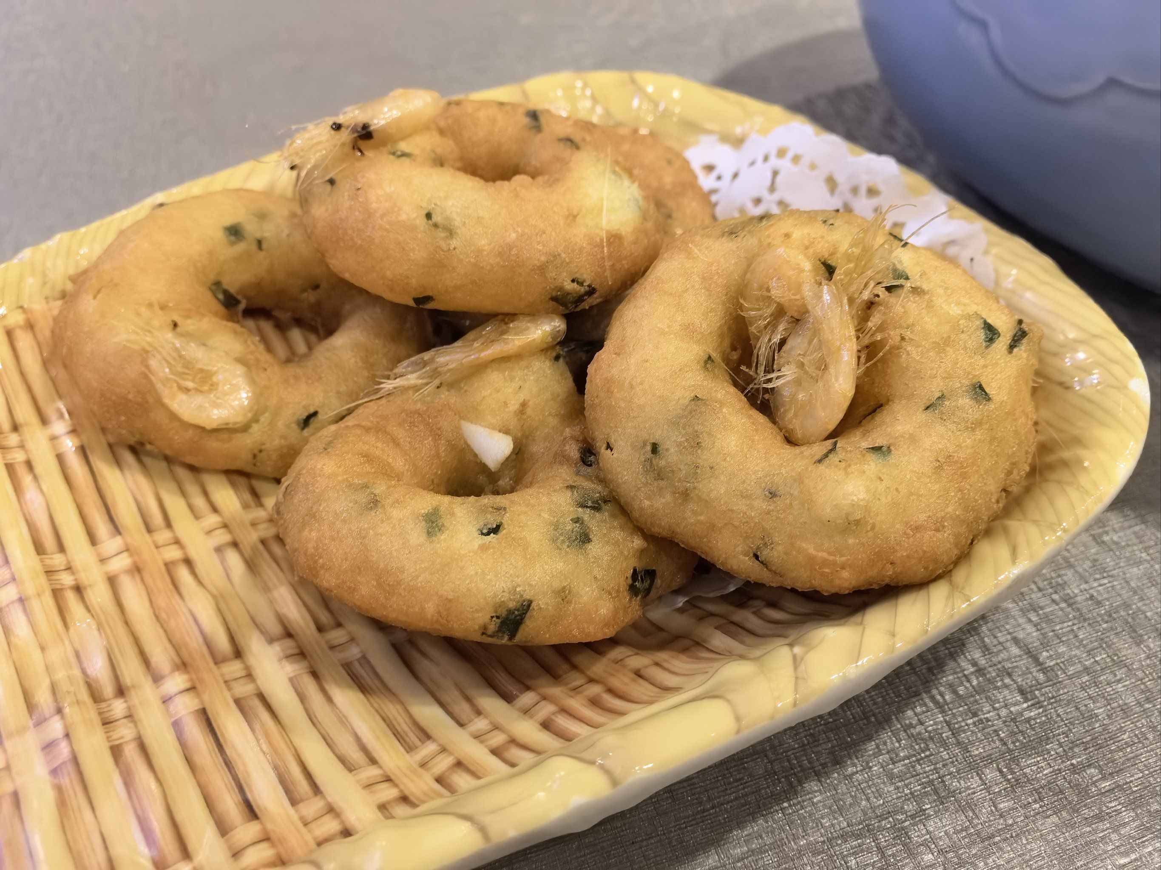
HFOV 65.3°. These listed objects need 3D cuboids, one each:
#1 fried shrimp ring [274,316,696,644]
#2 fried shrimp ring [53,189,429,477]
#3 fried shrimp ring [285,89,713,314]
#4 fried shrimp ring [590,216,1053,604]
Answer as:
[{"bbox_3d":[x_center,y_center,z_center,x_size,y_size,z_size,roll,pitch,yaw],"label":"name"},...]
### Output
[{"bbox_3d":[-0.020,0.007,0.202,0.093,0.031,0.092,0,40,0],"label":"fried shrimp ring"},{"bbox_3d":[-0.089,-0.031,0.244,0.094,0.031,0.094,5,53,-7],"label":"fried shrimp ring"},{"bbox_3d":[-0.023,-0.061,0.229,0.095,0.033,0.093,1,37,-1],"label":"fried shrimp ring"},{"bbox_3d":[0.049,-0.012,0.196,0.096,0.033,0.095,2,58,5],"label":"fried shrimp ring"}]

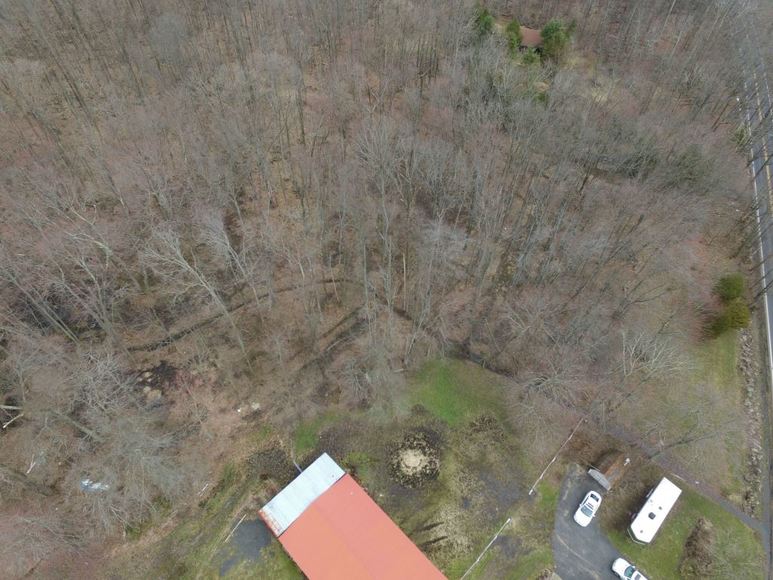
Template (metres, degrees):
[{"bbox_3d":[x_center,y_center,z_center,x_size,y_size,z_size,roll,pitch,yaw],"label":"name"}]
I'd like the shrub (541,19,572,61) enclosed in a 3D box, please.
[{"bbox_3d":[53.900,-79.400,141.900,9.280,11.930,9.280,0,50,0],"label":"shrub"}]

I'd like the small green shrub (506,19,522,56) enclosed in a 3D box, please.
[{"bbox_3d":[41.100,-81.100,143.700,4.420,11.210,4.420,0,50,0],"label":"small green shrub"}]

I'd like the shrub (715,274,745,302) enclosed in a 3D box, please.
[{"bbox_3d":[60.400,-0.200,78.700,4.070,5.350,4.070,0,50,0],"label":"shrub"}]

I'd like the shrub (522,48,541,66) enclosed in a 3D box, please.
[{"bbox_3d":[45.800,-73.500,141.200,5.240,5.190,5.240,0,50,0],"label":"shrub"}]

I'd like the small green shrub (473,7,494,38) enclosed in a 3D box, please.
[{"bbox_3d":[33.500,-92.200,154.200,7.350,9.690,7.350,0,50,0],"label":"small green shrub"}]

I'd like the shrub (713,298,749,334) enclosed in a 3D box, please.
[{"bbox_3d":[57.000,4.400,73.900,4.890,6.470,4.890,0,50,0],"label":"shrub"}]

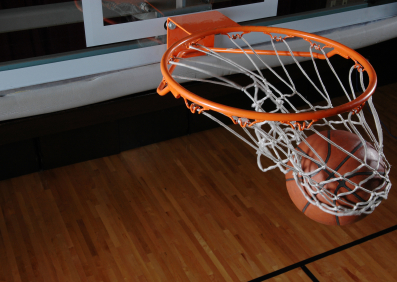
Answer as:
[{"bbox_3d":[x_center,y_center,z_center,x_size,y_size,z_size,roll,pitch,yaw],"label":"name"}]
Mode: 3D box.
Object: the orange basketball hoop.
[{"bbox_3d":[0.135,-0.051,1.369,0.510,0.387,0.647,-14,36,-23],"label":"orange basketball hoop"}]

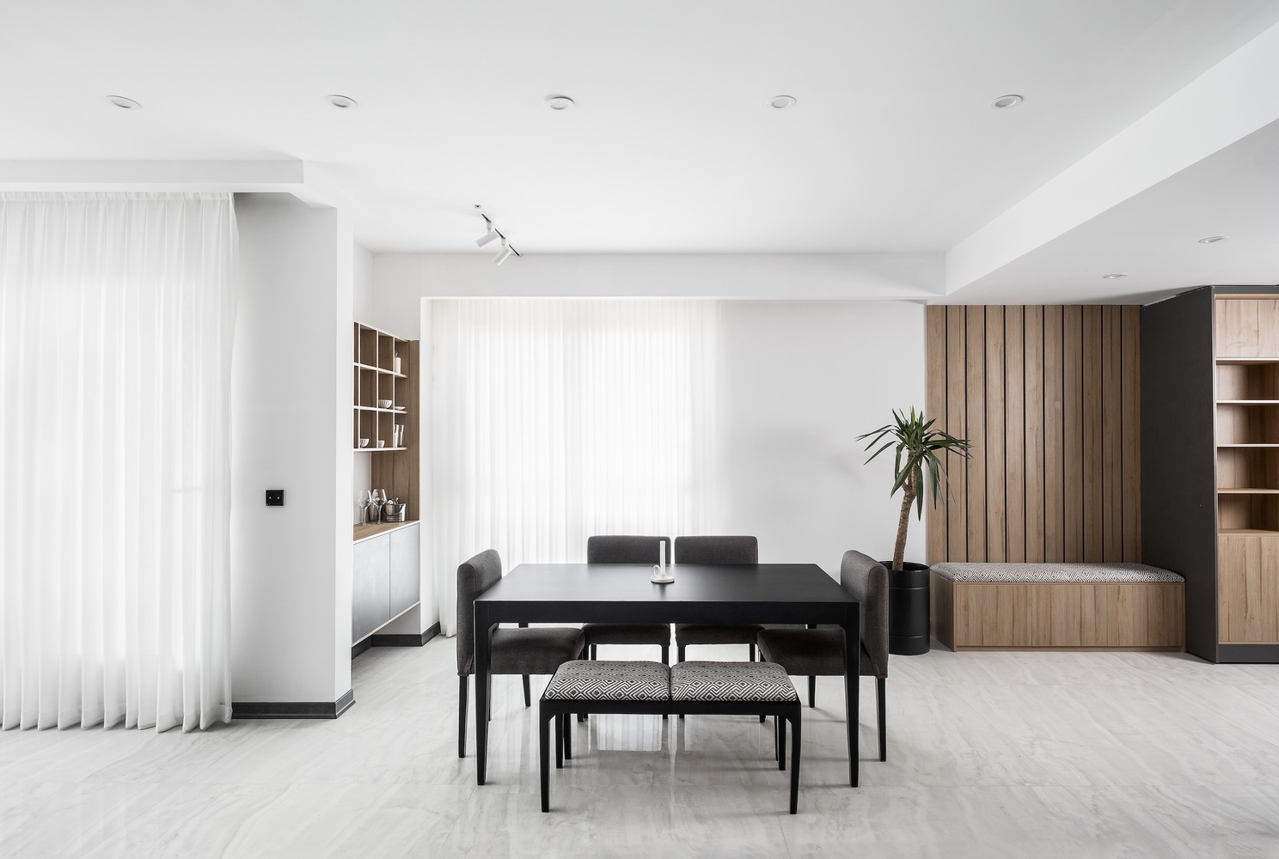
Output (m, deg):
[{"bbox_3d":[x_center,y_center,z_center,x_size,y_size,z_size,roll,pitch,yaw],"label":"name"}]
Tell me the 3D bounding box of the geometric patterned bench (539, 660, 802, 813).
[{"bbox_3d":[0.122,1.232,2.657,1.000,0.475,0.400,0,-1,1],"label":"geometric patterned bench"}]

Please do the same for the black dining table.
[{"bbox_3d":[0.120,1.094,3.063,1.600,0.760,0.800,0,-1,1],"label":"black dining table"}]

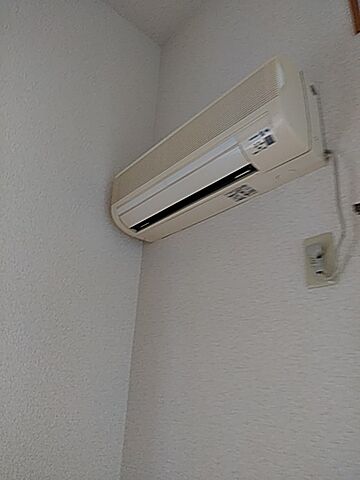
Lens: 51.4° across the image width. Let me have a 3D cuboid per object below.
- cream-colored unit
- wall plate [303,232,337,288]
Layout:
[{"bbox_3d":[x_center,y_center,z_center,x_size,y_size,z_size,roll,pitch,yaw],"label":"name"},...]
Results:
[{"bbox_3d":[0.062,-0.238,1.192,0.195,0.268,0.745,20,-28,-35],"label":"cream-colored unit"},{"bbox_3d":[0.321,0.048,0.858,0.020,0.122,0.073,20,-28,-35],"label":"wall plate"}]

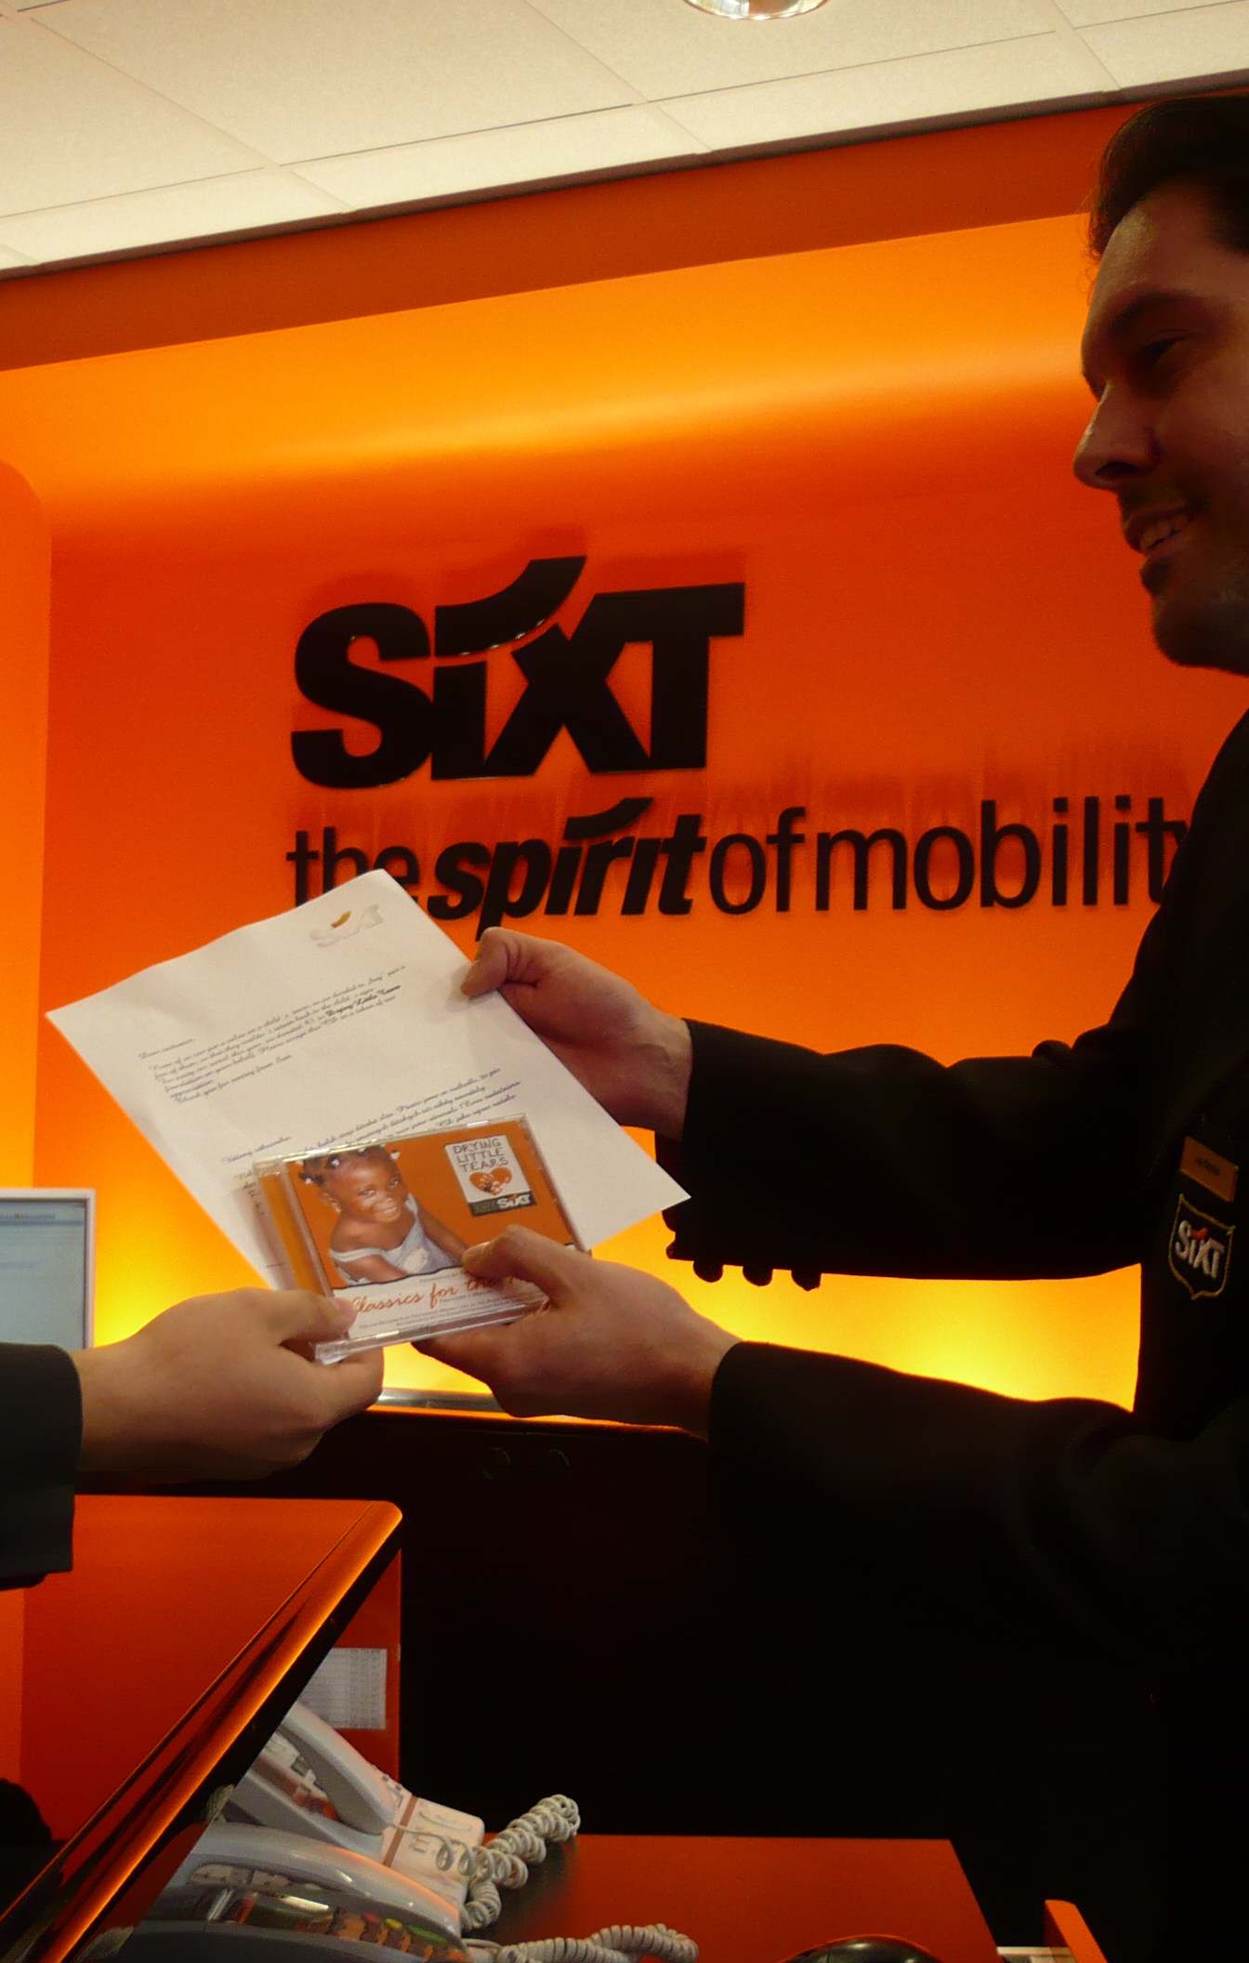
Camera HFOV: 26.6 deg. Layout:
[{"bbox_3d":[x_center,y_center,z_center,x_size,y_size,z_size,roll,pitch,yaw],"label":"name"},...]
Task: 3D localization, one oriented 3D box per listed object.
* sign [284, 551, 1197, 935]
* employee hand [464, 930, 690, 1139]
[{"bbox_3d":[0.175,-0.405,4.431,1.739,0.663,0.050,-1,-4,26],"label":"sign"},{"bbox_3d":[-0.033,0.029,1.450,0.140,0.112,0.090,0,-4,12],"label":"employee hand"}]

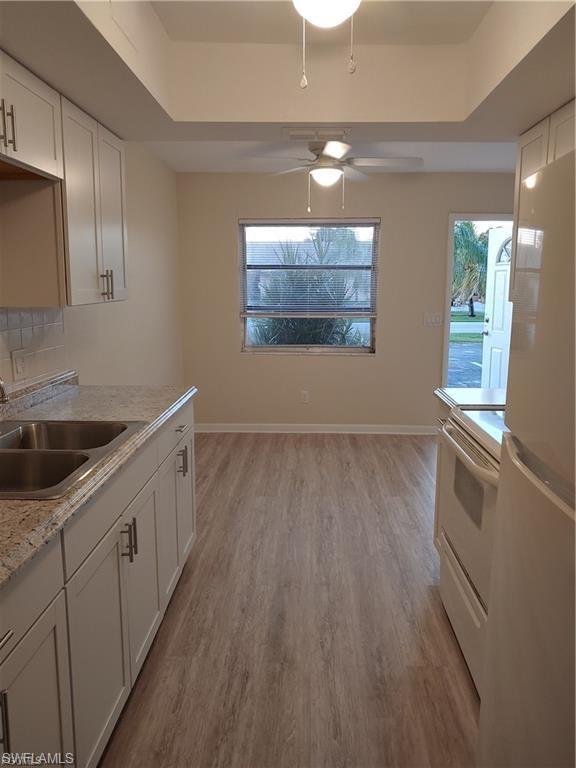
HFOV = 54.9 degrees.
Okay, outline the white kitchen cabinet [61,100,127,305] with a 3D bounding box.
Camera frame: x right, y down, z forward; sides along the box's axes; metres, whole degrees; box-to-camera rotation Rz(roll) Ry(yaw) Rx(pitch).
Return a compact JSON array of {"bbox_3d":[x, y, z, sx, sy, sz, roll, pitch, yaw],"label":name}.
[{"bbox_3d":[-0.951,-0.724,2.355,0.315,0.748,0.675,1,10,2],"label":"white kitchen cabinet"}]

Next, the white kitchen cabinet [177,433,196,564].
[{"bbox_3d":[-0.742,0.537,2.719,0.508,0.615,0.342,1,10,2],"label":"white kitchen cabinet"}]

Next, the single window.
[{"bbox_3d":[0.197,-0.895,5.170,1.285,1.230,0.100,1,10,2],"label":"single window"}]

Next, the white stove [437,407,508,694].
[{"bbox_3d":[0.982,0.620,2.043,0.660,0.950,0.760,1,10,2],"label":"white stove"}]

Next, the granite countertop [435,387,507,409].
[{"bbox_3d":[1.047,0.084,2.608,0.610,0.040,0.430,1,10,2],"label":"granite countertop"}]

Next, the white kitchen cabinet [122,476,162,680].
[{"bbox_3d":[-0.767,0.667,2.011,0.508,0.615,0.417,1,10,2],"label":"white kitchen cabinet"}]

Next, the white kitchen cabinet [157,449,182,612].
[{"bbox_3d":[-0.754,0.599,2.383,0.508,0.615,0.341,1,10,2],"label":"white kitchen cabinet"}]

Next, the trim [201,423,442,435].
[{"bbox_3d":[0.237,0.433,5.377,2.445,0.100,0.020,1,10,2],"label":"trim"}]

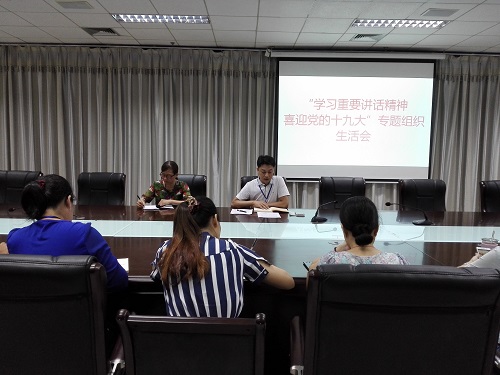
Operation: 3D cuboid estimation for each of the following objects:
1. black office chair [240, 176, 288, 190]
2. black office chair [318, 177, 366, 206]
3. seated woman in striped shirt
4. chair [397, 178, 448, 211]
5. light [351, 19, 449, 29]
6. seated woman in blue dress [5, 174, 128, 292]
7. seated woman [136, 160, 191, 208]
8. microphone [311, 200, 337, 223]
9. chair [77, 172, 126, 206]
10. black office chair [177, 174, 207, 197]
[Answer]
[{"bbox_3d":[0.152,0.417,4.321,0.600,1.050,0.640,1,5,-1],"label":"black office chair"},{"bbox_3d":[1.046,0.432,4.330,0.600,1.050,0.640,1,5,-1],"label":"black office chair"},{"bbox_3d":[-0.136,0.602,1.815,0.600,1.150,0.750,2,6,7],"label":"seated woman in striped shirt"},{"bbox_3d":[1.949,0.447,4.339,0.600,1.050,0.640,1,5,-1],"label":"chair"},{"bbox_3d":[1.902,-2.071,5.082,1.190,0.060,0.300,1,5,-1],"label":"light"},{"bbox_3d":[-0.766,0.556,1.705,0.520,1.240,0.750,2,6,11],"label":"seated woman in blue dress"},{"bbox_3d":[-0.865,0.336,4.144,0.540,1.210,0.720,1,5,-1],"label":"seated woman"},{"bbox_3d":[0.693,0.194,3.605,0.130,0.150,0.486,4,6,32],"label":"microphone"},{"bbox_3d":[-1.672,0.387,4.303,0.600,1.050,0.640,1,5,-1],"label":"chair"},{"bbox_3d":[-0.749,0.402,4.312,0.600,1.050,0.640,1,5,-1],"label":"black office chair"}]

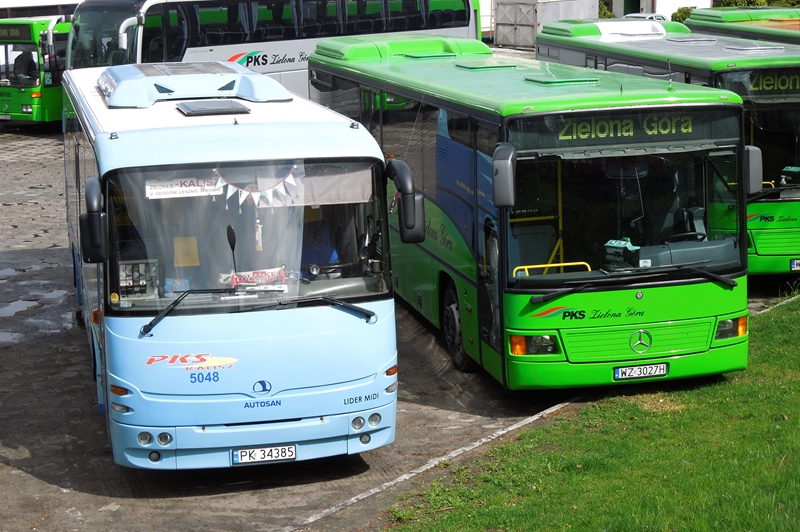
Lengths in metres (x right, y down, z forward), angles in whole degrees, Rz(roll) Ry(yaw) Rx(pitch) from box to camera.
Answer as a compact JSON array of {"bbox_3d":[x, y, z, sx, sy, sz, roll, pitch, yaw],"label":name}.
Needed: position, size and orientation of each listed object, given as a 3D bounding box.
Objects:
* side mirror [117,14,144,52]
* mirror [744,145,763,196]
[{"bbox_3d":[-5.736,-4.987,34.204,0.350,0.800,0.600,7,14,39],"label":"side mirror"},{"bbox_3d":[3.493,-0.945,15.780,0.210,0.510,0.170,-4,11,-12],"label":"mirror"}]

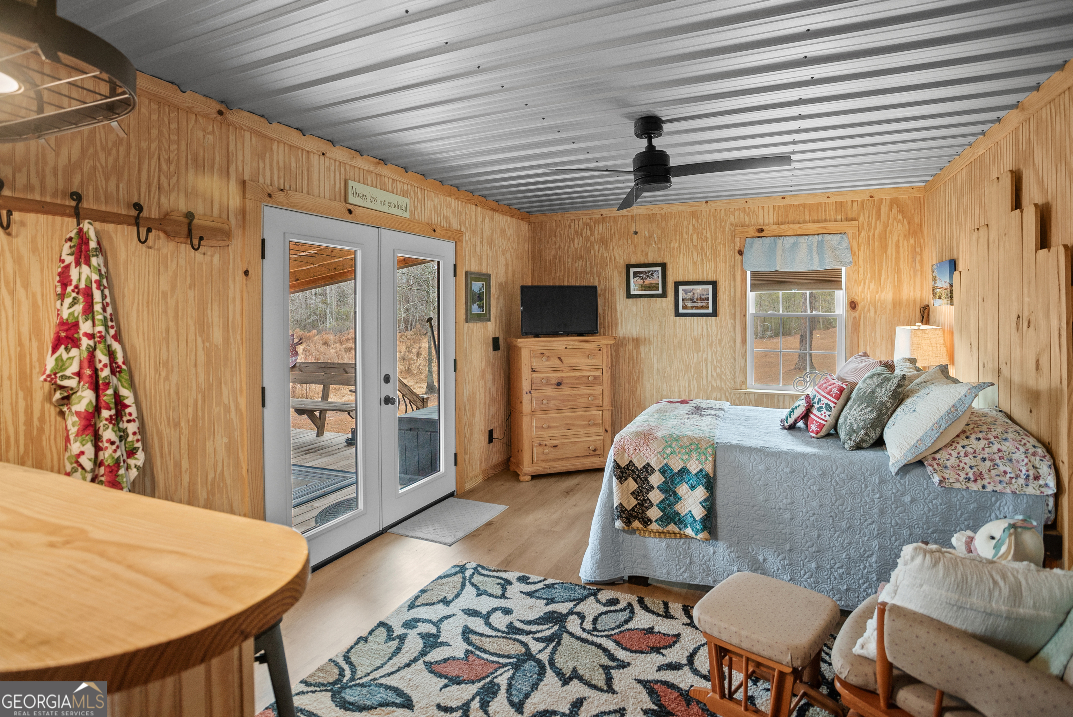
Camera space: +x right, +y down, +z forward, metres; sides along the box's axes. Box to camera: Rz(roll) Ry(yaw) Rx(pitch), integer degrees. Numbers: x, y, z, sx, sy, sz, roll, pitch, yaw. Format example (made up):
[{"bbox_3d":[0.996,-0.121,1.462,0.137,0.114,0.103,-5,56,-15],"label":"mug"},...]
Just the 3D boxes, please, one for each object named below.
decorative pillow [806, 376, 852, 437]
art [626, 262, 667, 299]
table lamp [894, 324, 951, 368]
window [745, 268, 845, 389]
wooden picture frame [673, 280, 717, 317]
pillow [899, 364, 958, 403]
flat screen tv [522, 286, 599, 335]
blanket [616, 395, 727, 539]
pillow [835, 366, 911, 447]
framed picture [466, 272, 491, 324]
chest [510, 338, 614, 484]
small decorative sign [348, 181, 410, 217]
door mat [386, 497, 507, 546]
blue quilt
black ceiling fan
[{"bbox_3d":[1.699,0.275,3.310,0.120,0.340,0.340,27,11,10],"label":"decorative pillow"},{"bbox_3d":[1.047,-0.736,5.396,0.381,0.325,0.025,2,6,24],"label":"art"},{"bbox_3d":[2.630,0.078,3.900,0.265,0.650,0.265,1,4,9],"label":"table lamp"},{"bbox_3d":[2.265,-0.373,4.970,0.765,1.260,0.090,2,4,24],"label":"window"},{"bbox_3d":[1.471,-0.544,5.226,0.379,0.325,0.025,2,6,24],"label":"wooden picture frame"},{"bbox_3d":[1.991,0.209,2.923,0.180,0.480,0.580,39,13,8],"label":"pillow"},{"bbox_3d":[0.205,-0.435,5.230,0.745,0.470,0.110,-1,4,-18],"label":"flat screen tv"},{"bbox_3d":[0.950,0.623,3.620,0.550,0.540,1.400,2,4,24],"label":"blanket"},{"bbox_3d":[1.813,0.259,3.094,0.160,0.450,0.430,31,11,9],"label":"pillow"},{"bbox_3d":[-0.505,-0.539,4.980,0.025,0.435,0.400,2,4,24],"label":"framed picture"},{"bbox_3d":[0.213,0.421,5.360,0.950,1.250,0.470,-1,4,-19],"label":"chest"},{"bbox_3d":[-1.013,-1.022,3.679,0.020,0.131,0.599,2,6,24],"label":"small decorative sign"},{"bbox_3d":[-0.620,1.154,4.110,0.500,0.012,0.780,2,4,24],"label":"door mat"},{"bbox_3d":[1.502,0.788,3.466,1.960,0.780,1.560,2,6,24],"label":"blue quilt"},{"bbox_3d":[0.632,-1.028,2.843,1.180,0.360,1.200,2,6,24],"label":"black ceiling fan"}]

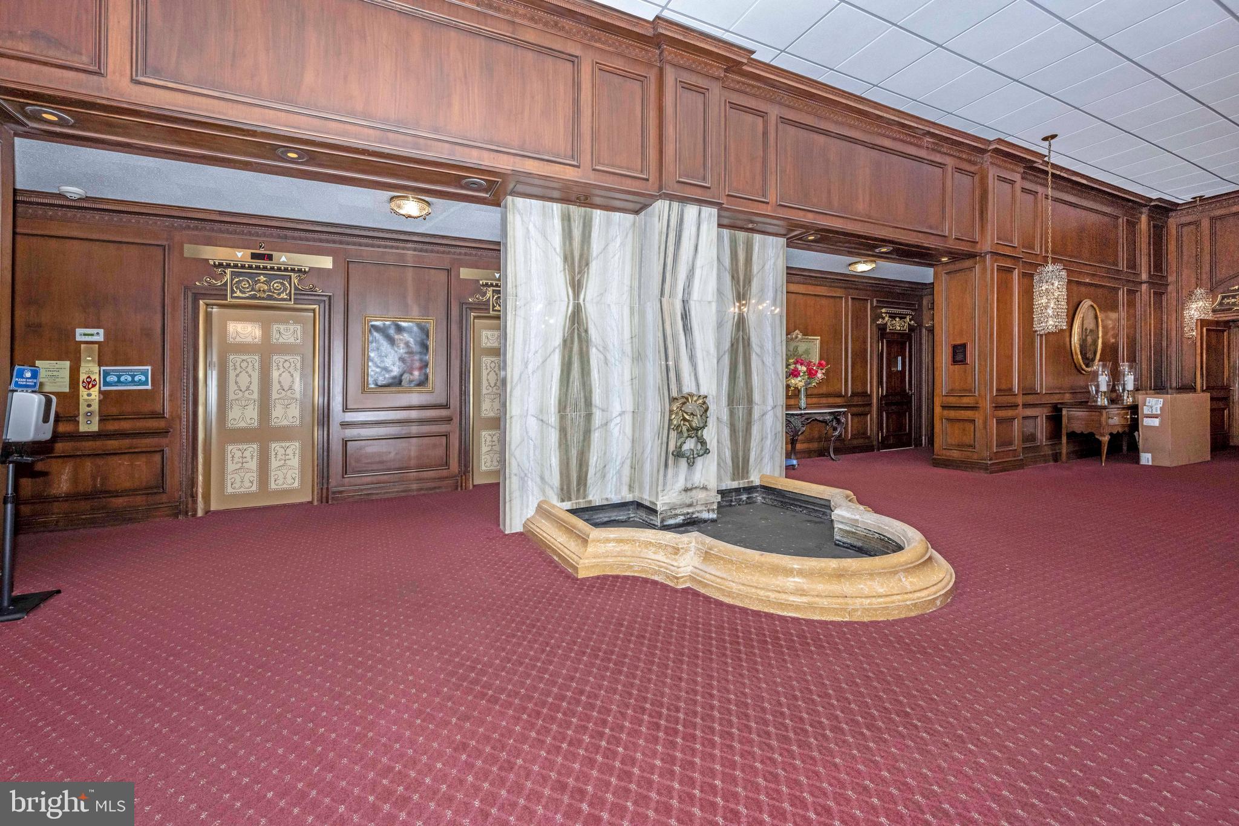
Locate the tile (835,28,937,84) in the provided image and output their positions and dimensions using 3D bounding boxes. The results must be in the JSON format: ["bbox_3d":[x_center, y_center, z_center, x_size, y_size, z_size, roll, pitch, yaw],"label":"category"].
[{"bbox_3d":[2.443,-3.276,4.440,0.610,0.030,0.610,-2,4,-25],"label":"tile"}]

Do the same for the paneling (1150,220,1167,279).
[{"bbox_3d":[9.479,-2.881,8.465,0.570,0.915,0.050,-1,1,-25],"label":"paneling"}]

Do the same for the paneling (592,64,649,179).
[{"bbox_3d":[0.020,-2.483,4.123,0.535,0.895,0.050,-1,1,-25],"label":"paneling"}]

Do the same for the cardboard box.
[{"bbox_3d":[7.766,0.207,6.741,1.080,0.970,0.320,-1,1,-22],"label":"cardboard box"}]

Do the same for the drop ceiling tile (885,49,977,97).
[{"bbox_3d":[2.992,-3.324,4.722,0.595,0.030,0.595,-1,1,-25],"label":"drop ceiling tile"}]

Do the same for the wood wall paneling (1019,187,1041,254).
[{"bbox_3d":[5.878,-2.738,6.888,0.510,0.885,0.050,-1,1,-25],"label":"wood wall paneling"}]

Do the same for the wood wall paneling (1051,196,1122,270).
[{"bbox_3d":[7.212,-2.746,7.423,2.270,0.900,0.050,-1,3,-25],"label":"wood wall paneling"}]

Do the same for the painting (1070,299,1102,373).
[{"bbox_3d":[7.103,-1.163,7.322,0.870,1.120,0.060,-1,3,-25],"label":"painting"}]

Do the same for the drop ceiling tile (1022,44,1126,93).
[{"bbox_3d":[4.380,-3.313,4.658,0.610,0.030,0.610,-2,4,-25],"label":"drop ceiling tile"}]

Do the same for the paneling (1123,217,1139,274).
[{"bbox_3d":[8.759,-2.856,8.247,0.540,0.915,0.050,-1,1,-25],"label":"paneling"}]

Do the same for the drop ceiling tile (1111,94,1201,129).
[{"bbox_3d":[6.052,-3.385,5.440,0.610,0.030,0.610,-2,4,-25],"label":"drop ceiling tile"}]

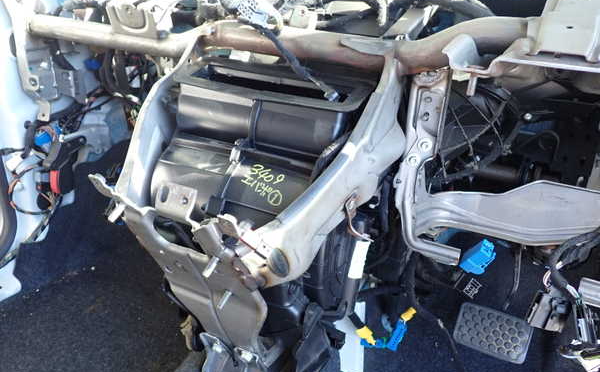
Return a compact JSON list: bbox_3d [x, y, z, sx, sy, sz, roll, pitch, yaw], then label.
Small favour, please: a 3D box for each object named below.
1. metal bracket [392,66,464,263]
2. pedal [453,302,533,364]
[{"bbox_3d":[0.211,-0.030,0.796,0.118,0.292,0.070,13,19,20],"label":"metal bracket"},{"bbox_3d":[0.348,0.265,0.939,0.120,0.073,0.030,13,-10,20],"label":"pedal"}]

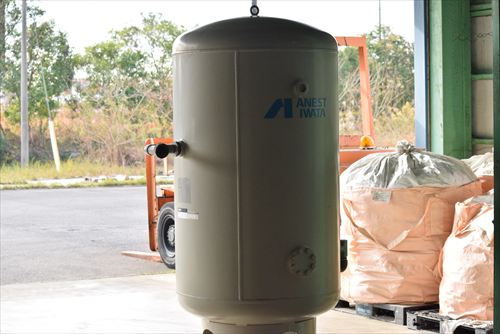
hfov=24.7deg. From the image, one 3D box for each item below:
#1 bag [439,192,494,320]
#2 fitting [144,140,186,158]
[{"bbox_3d":[1.940,0.616,8.674,1.050,1.050,1.050,-2,3,-33],"label":"bag"},{"bbox_3d":[-0.501,-0.101,6.750,0.205,0.105,0.190,-2,3,-30],"label":"fitting"}]

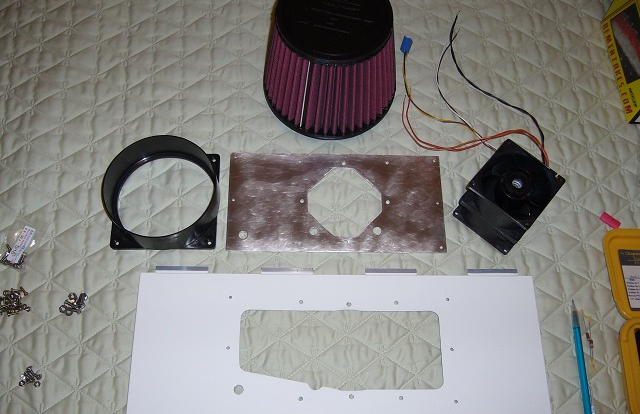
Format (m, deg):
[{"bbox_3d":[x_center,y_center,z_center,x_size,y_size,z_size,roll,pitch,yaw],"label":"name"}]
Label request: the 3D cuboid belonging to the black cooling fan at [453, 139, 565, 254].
[{"bbox_3d":[0.215,-0.010,0.743,0.079,0.075,0.079,38,71,12],"label":"black cooling fan"}]

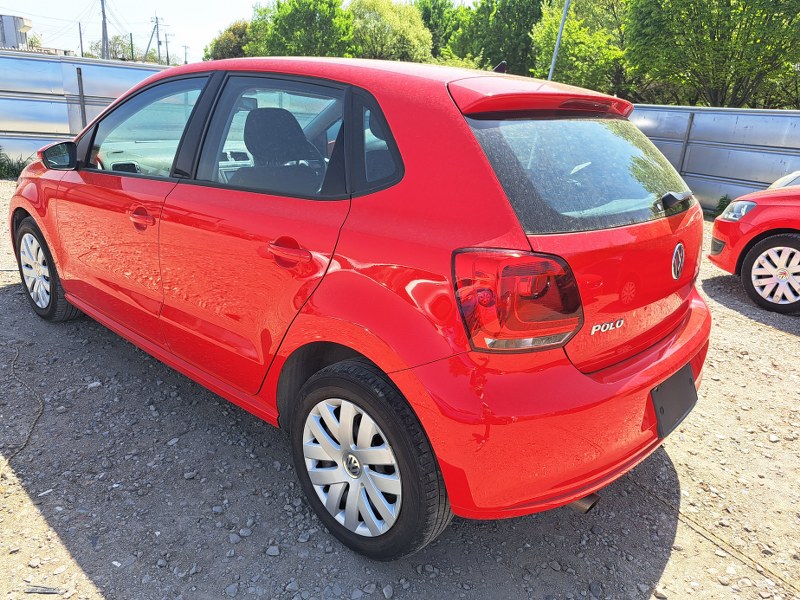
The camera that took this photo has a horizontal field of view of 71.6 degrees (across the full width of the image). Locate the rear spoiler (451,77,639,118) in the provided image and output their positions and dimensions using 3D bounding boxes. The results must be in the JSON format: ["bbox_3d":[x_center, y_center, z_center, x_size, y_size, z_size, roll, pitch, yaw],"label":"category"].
[{"bbox_3d":[0.522,-0.650,1.803,0.240,0.120,1.160,19,25,36],"label":"rear spoiler"}]

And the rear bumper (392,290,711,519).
[{"bbox_3d":[0.701,0.210,1.913,0.570,0.500,1.670,19,24,36],"label":"rear bumper"}]

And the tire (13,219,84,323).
[{"bbox_3d":[-1.990,-0.173,3.153,0.600,0.600,0.190,19,24,36],"label":"tire"}]

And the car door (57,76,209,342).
[{"bbox_3d":[-1.135,-0.434,2.352,1.090,1.060,0.250,19,25,36],"label":"car door"}]

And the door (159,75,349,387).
[{"bbox_3d":[-0.457,-0.200,1.826,0.990,1.030,0.220,19,24,36],"label":"door"}]

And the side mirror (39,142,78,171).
[{"bbox_3d":[-1.491,-0.638,2.436,0.120,0.140,0.200,19,24,36],"label":"side mirror"}]

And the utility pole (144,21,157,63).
[{"bbox_3d":[-29.769,-29.492,68.228,0.500,9.270,0.400,-3,21,-22],"label":"utility pole"}]

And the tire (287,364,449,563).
[{"bbox_3d":[-0.085,0.469,1.708,0.600,0.600,0.185,19,25,36],"label":"tire"}]

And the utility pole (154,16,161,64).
[{"bbox_3d":[-36.745,-37.527,85.000,0.330,10.500,0.330,-5,22,-22],"label":"utility pole"}]

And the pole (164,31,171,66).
[{"bbox_3d":[-46.221,-47.513,110.731,0.330,10.500,0.330,-4,21,-21],"label":"pole"}]

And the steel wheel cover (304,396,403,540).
[{"bbox_3d":[-0.136,0.491,1.652,0.420,0.420,0.050,19,25,36],"label":"steel wheel cover"}]

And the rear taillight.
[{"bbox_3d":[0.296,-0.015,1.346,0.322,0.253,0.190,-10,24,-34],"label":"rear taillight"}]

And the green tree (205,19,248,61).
[{"bbox_3d":[-7.464,-10.172,25.012,2.800,4.390,2.800,-1,20,-16],"label":"green tree"}]

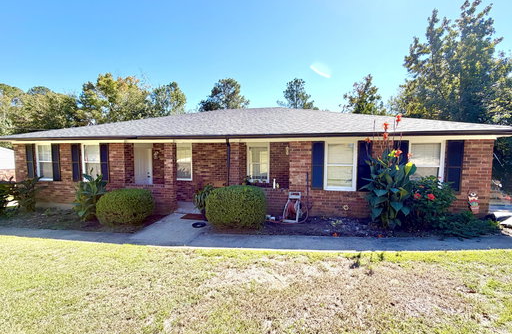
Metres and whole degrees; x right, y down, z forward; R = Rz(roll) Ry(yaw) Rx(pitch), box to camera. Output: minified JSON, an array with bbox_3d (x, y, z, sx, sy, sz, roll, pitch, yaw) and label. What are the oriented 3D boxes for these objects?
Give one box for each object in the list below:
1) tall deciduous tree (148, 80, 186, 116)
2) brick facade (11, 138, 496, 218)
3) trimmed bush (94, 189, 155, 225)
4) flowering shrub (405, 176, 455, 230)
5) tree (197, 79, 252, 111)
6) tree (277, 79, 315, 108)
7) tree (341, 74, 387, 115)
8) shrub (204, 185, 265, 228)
[{"bbox_3d":[-11.236,-5.096,25.696,5.000,10.800,5.000,1,4,11],"label":"tall deciduous tree"},{"bbox_3d":[-1.766,0.290,7.250,16.130,2.360,0.900,1,4,11],"label":"brick facade"},{"bbox_3d":[-4.049,1.115,6.599,1.650,0.950,1.250,1,4,11],"label":"trimmed bush"},{"bbox_3d":[4.255,0.787,5.121,1.020,1.160,0.950,1,4,11],"label":"flowering shrub"},{"bbox_3d":[-4.259,-5.990,27.636,7.000,12.300,6.600,1,4,11],"label":"tree"},{"bbox_3d":[5.867,-6.486,29.605,5.800,13.000,5.600,1,4,11],"label":"tree"},{"bbox_3d":[12.977,-5.322,24.677,5.400,11.400,5.200,1,4,11],"label":"tree"},{"bbox_3d":[-0.583,1.025,5.841,1.650,1.000,1.150,1,4,11],"label":"shrub"}]

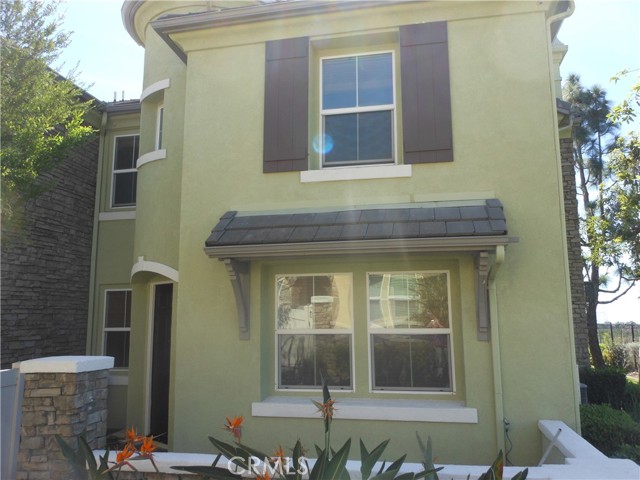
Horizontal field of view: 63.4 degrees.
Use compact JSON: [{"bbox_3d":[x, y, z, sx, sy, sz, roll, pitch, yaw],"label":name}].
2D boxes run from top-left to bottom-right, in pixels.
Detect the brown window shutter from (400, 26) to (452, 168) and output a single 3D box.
[{"bbox_3d":[1.385,-1.922,6.757,0.620,1.924,0.050,-2,-9,11],"label":"brown window shutter"}]

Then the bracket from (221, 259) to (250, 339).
[{"bbox_3d":[-1.039,0.775,6.507,0.140,0.989,0.640,-2,-9,11],"label":"bracket"}]

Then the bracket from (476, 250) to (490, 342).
[{"bbox_3d":[1.890,0.672,5.947,0.140,0.989,0.640,-2,-9,11],"label":"bracket"}]

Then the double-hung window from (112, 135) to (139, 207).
[{"bbox_3d":[-3.714,-1.376,10.382,0.878,1.511,0.100,-2,-9,11],"label":"double-hung window"}]

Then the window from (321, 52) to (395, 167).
[{"bbox_3d":[0.543,-1.816,7.287,1.051,1.650,0.100,-2,-9,11],"label":"window"}]

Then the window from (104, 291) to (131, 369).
[{"bbox_3d":[-3.699,1.709,9.896,0.878,1.506,0.100,-2,-9,11],"label":"window"}]

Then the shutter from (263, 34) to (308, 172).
[{"bbox_3d":[-0.451,-1.852,7.108,0.627,1.916,0.050,-2,-9,11],"label":"shutter"}]

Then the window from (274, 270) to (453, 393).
[{"bbox_3d":[0.549,1.203,6.813,2.313,1.544,0.100,-2,-9,11],"label":"window"}]

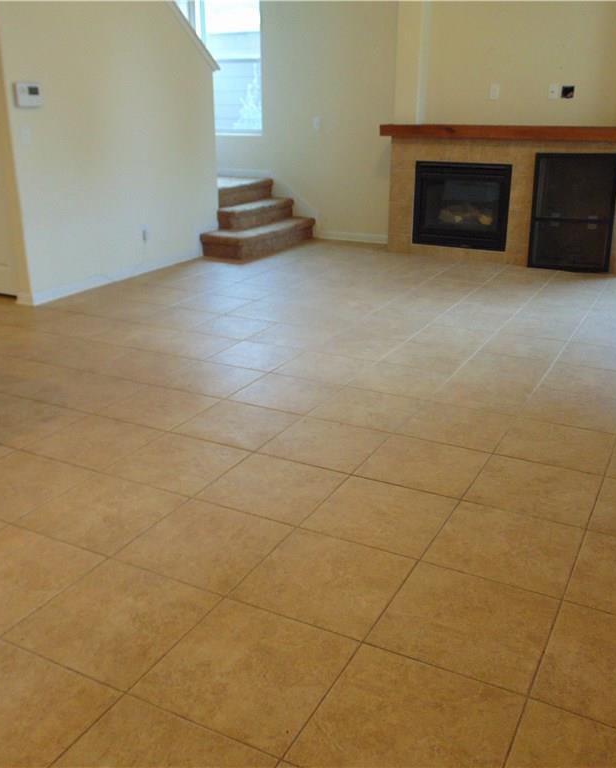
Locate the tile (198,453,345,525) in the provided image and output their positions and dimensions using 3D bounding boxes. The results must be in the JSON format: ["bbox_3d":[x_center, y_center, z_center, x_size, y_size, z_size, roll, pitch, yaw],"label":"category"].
[{"bbox_3d":[-0.132,0.402,2.893,0.447,0.010,0.447,10,22,26],"label":"tile"}]

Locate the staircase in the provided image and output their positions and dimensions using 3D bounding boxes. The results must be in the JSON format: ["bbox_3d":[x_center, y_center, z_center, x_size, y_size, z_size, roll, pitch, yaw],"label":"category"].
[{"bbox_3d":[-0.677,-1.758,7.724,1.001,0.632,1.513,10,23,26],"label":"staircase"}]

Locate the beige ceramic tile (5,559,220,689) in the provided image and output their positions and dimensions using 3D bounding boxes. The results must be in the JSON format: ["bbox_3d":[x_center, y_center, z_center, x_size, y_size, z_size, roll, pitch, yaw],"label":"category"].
[{"bbox_3d":[-0.561,0.684,2.166,0.452,0.010,0.452,10,23,26],"label":"beige ceramic tile"}]

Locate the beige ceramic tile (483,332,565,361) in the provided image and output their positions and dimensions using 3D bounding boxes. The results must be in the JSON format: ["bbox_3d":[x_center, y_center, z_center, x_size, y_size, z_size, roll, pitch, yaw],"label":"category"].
[{"bbox_3d":[1.323,-0.216,4.571,0.447,0.010,0.447,10,22,26],"label":"beige ceramic tile"}]

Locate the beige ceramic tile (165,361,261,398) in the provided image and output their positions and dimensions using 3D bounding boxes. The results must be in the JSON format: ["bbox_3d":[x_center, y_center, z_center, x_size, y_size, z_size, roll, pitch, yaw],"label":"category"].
[{"bbox_3d":[-0.500,-0.023,3.974,0.440,0.012,0.440,10,23,26],"label":"beige ceramic tile"}]

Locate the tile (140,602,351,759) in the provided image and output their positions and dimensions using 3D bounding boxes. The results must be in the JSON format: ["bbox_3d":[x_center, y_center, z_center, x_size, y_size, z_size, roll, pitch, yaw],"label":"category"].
[{"bbox_3d":[-0.162,0.759,1.956,0.454,0.010,0.454,10,23,26],"label":"tile"}]

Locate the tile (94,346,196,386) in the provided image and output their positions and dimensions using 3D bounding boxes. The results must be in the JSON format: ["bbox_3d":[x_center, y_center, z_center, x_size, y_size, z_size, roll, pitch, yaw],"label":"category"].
[{"bbox_3d":[-0.919,-0.099,4.274,0.454,0.010,0.454,10,23,26],"label":"tile"}]

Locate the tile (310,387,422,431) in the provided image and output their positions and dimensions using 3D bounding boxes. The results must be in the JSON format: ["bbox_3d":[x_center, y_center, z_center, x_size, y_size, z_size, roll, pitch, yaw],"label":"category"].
[{"bbox_3d":[0.292,0.121,3.670,0.454,0.010,0.454,10,23,26],"label":"tile"}]

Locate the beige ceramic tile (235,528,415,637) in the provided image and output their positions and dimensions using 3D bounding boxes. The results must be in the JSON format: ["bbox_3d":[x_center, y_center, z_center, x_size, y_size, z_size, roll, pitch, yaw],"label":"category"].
[{"bbox_3d":[0.057,0.611,2.320,0.447,0.010,0.447,10,22,26],"label":"beige ceramic tile"}]

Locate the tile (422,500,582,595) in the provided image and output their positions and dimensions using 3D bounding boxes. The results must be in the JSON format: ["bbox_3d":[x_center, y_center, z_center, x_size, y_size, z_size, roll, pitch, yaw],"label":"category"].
[{"bbox_3d":[0.667,0.545,2.496,0.447,0.010,0.447,10,22,26],"label":"tile"}]

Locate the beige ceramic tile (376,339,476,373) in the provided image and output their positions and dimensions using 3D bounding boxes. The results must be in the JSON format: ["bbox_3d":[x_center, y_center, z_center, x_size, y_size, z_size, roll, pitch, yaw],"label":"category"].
[{"bbox_3d":[0.703,-0.156,4.320,0.440,0.012,0.440,10,23,26],"label":"beige ceramic tile"}]

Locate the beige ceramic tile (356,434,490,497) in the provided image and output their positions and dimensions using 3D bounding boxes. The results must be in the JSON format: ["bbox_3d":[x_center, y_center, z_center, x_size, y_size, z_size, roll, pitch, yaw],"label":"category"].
[{"bbox_3d":[0.472,0.328,3.019,0.440,0.012,0.440,10,23,26],"label":"beige ceramic tile"}]

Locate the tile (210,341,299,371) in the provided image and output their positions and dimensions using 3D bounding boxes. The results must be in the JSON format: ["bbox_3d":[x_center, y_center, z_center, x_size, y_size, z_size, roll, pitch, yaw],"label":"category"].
[{"bbox_3d":[-0.300,-0.166,4.460,0.452,0.010,0.452,10,23,26],"label":"tile"}]

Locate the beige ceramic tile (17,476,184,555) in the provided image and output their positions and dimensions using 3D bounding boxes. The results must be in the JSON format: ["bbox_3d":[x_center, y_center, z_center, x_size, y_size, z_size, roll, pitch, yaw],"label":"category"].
[{"bbox_3d":[-0.730,0.462,2.673,0.440,0.012,0.440,10,23,26],"label":"beige ceramic tile"}]

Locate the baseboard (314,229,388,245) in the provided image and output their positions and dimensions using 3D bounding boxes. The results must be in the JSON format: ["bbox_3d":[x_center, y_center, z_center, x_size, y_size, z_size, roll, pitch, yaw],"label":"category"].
[{"bbox_3d":[0.496,-1.620,8.266,1.040,0.090,0.015,10,22,26],"label":"baseboard"}]

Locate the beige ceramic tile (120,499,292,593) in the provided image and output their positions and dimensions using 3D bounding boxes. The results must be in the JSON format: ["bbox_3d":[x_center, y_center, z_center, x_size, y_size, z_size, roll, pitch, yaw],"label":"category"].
[{"bbox_3d":[-0.351,0.544,2.535,0.454,0.010,0.454,10,23,26],"label":"beige ceramic tile"}]

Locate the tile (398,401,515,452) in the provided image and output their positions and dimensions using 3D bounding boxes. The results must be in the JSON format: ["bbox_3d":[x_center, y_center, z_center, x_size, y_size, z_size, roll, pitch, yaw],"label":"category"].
[{"bbox_3d":[0.696,0.194,3.468,0.454,0.010,0.454,10,23,26],"label":"tile"}]

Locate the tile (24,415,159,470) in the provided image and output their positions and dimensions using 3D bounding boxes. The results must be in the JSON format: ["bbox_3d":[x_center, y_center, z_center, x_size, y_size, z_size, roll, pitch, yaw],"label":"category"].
[{"bbox_3d":[-0.941,0.256,3.325,0.452,0.010,0.452,10,23,26],"label":"tile"}]

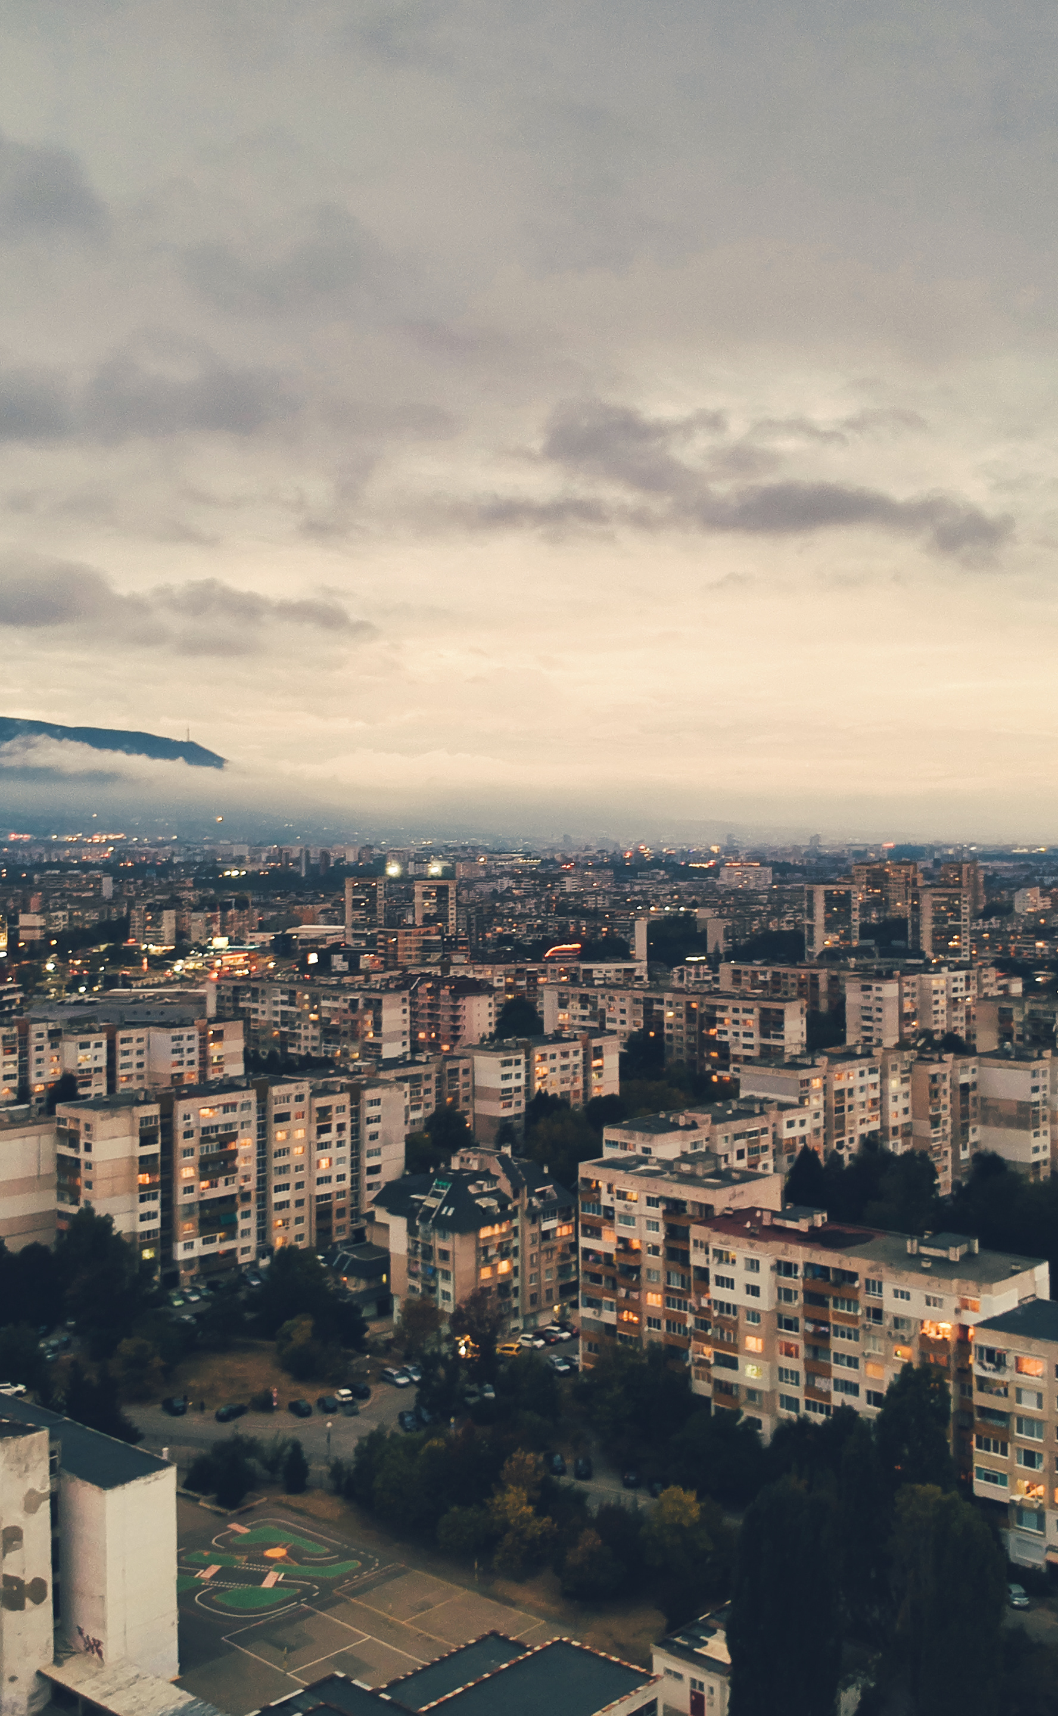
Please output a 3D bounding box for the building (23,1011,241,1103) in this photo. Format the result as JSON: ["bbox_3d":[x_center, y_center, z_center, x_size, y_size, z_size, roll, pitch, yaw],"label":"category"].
[{"bbox_3d":[-88.870,48.070,371.240,47.000,25.500,15.000,-1,1,-27],"label":"building"}]

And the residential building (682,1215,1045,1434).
[{"bbox_3d":[36.130,52.600,178.720,36.800,22.600,12.200,1,1,41],"label":"residential building"}]

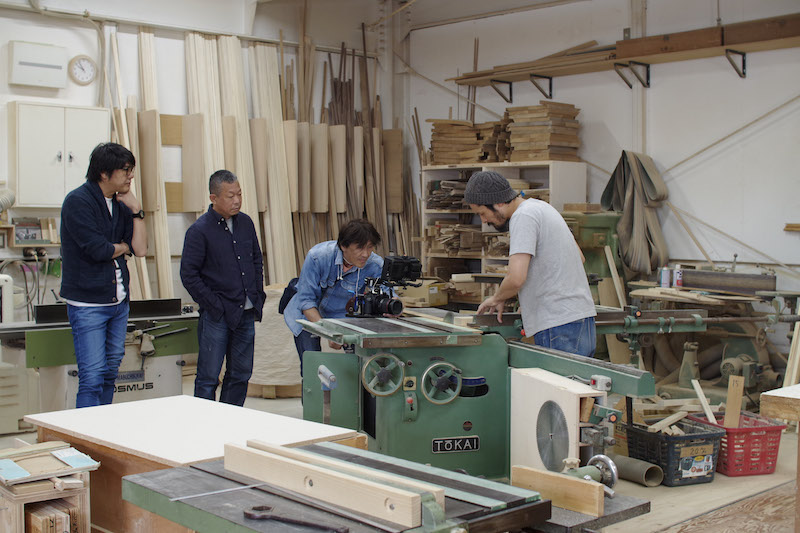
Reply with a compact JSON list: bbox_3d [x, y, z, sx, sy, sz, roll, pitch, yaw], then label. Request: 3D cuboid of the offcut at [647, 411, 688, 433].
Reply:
[{"bbox_3d":[1.448,0.842,5.393,0.037,0.026,0.357,4,10,45],"label":"offcut"}]

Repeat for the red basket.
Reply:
[{"bbox_3d":[1.880,0.989,5.601,0.355,0.255,0.450,-1,4,-12],"label":"red basket"}]

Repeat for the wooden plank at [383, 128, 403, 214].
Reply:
[{"bbox_3d":[-0.106,-1.000,10.607,0.025,0.880,0.400,-3,5,-40],"label":"wooden plank"}]

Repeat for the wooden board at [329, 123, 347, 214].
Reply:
[{"bbox_3d":[-0.668,-0.976,10.132,0.025,0.872,0.400,-3,5,-40],"label":"wooden board"}]

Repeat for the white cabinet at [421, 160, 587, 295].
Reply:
[{"bbox_3d":[0.945,-0.043,9.546,0.490,1.829,1.681,-3,5,-40],"label":"white cabinet"}]

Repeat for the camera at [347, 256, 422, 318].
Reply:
[{"bbox_3d":[-0.087,0.120,5.600,0.330,0.310,0.280,4,5,44],"label":"camera"}]

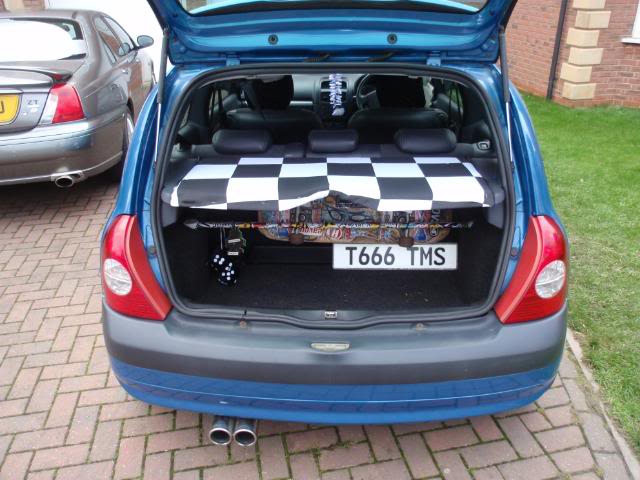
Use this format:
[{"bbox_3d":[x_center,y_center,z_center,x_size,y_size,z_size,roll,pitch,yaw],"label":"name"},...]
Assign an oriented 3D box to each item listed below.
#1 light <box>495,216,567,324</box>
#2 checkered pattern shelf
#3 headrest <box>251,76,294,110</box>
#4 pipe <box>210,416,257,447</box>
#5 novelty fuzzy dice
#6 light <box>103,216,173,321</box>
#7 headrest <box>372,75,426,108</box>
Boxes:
[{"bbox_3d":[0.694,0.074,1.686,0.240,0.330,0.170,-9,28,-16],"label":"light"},{"bbox_3d":[0.044,-0.232,1.984,1.120,0.060,0.480,0,26,1],"label":"checkered pattern shelf"},{"bbox_3d":[-0.263,-0.795,2.753,0.260,0.190,0.120,0,26,1],"label":"headrest"},{"bbox_3d":[-0.298,0.625,1.805,0.160,0.085,0.180,0,26,1],"label":"pipe"},{"bbox_3d":[-0.367,0.113,1.992,0.105,0.120,0.085,0,26,1],"label":"novelty fuzzy dice"},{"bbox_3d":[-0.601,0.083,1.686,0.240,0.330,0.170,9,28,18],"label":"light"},{"bbox_3d":[0.431,-0.800,2.753,0.260,0.190,0.120,0,26,1],"label":"headrest"}]

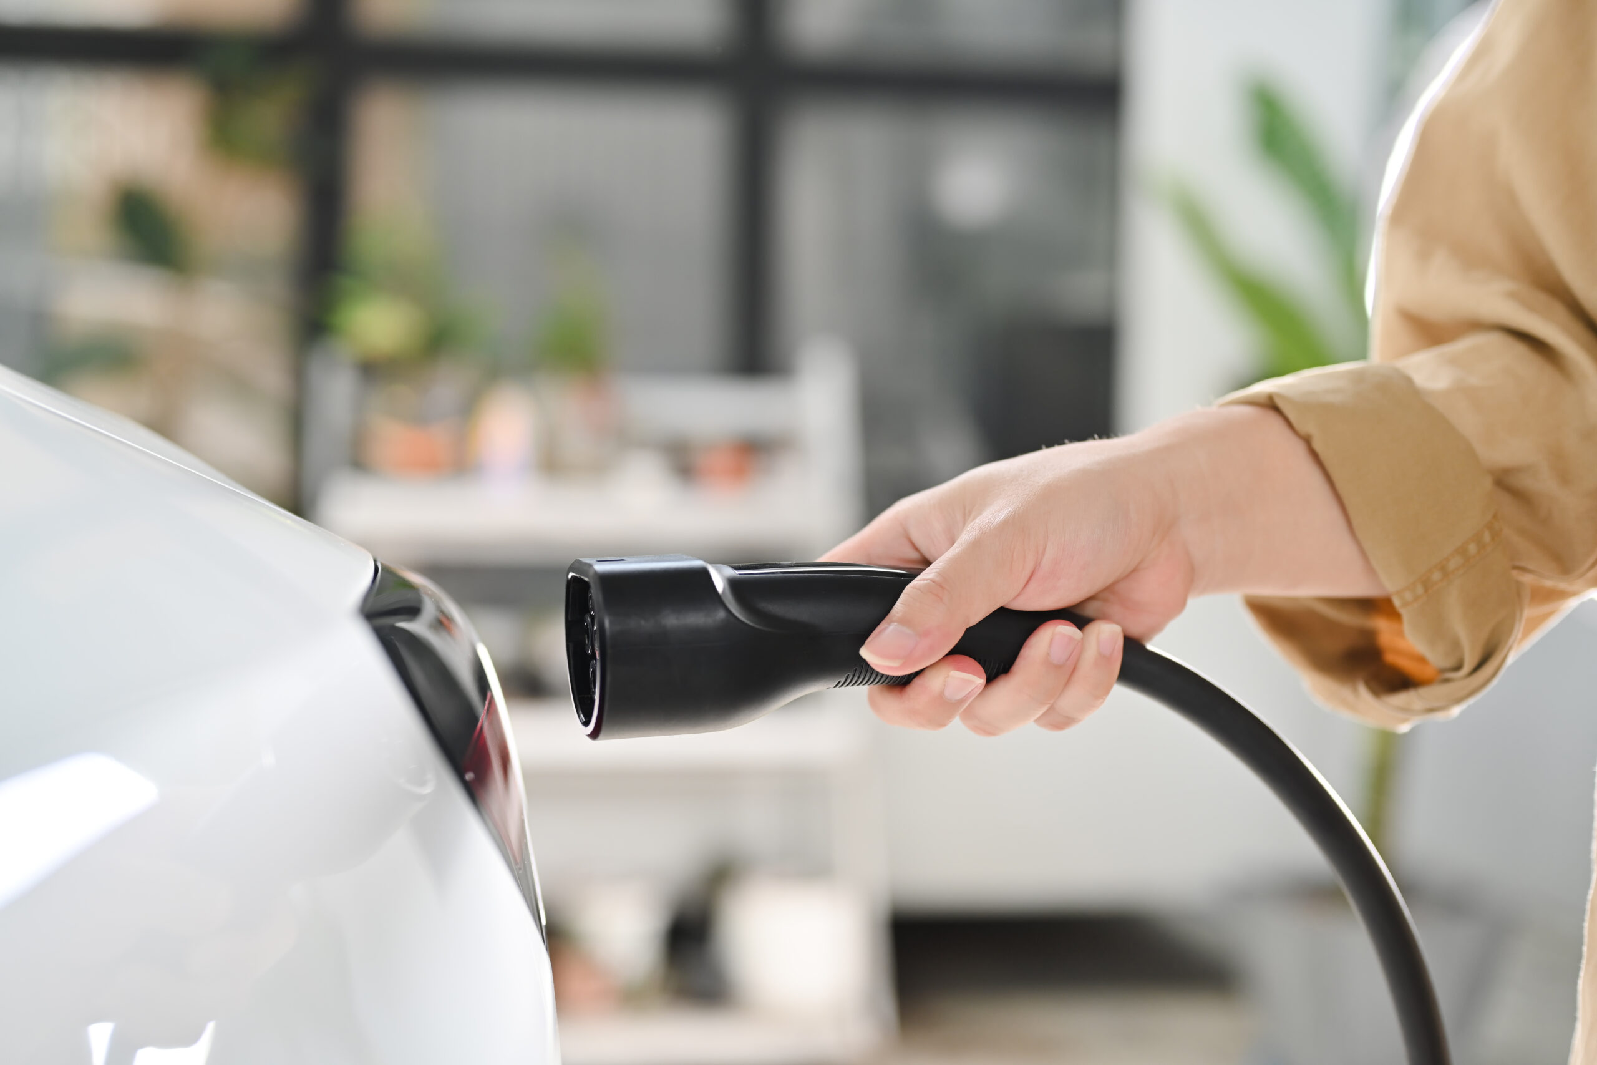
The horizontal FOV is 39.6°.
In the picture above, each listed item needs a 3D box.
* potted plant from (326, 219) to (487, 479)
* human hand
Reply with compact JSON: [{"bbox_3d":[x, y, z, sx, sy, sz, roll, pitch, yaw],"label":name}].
[{"bbox_3d":[-0.513,-0.240,2.900,0.210,0.340,0.200,1,2,0],"label":"potted plant"},{"bbox_3d":[0.103,0.015,0.755,0.187,0.105,0.098,-6,2,0],"label":"human hand"}]

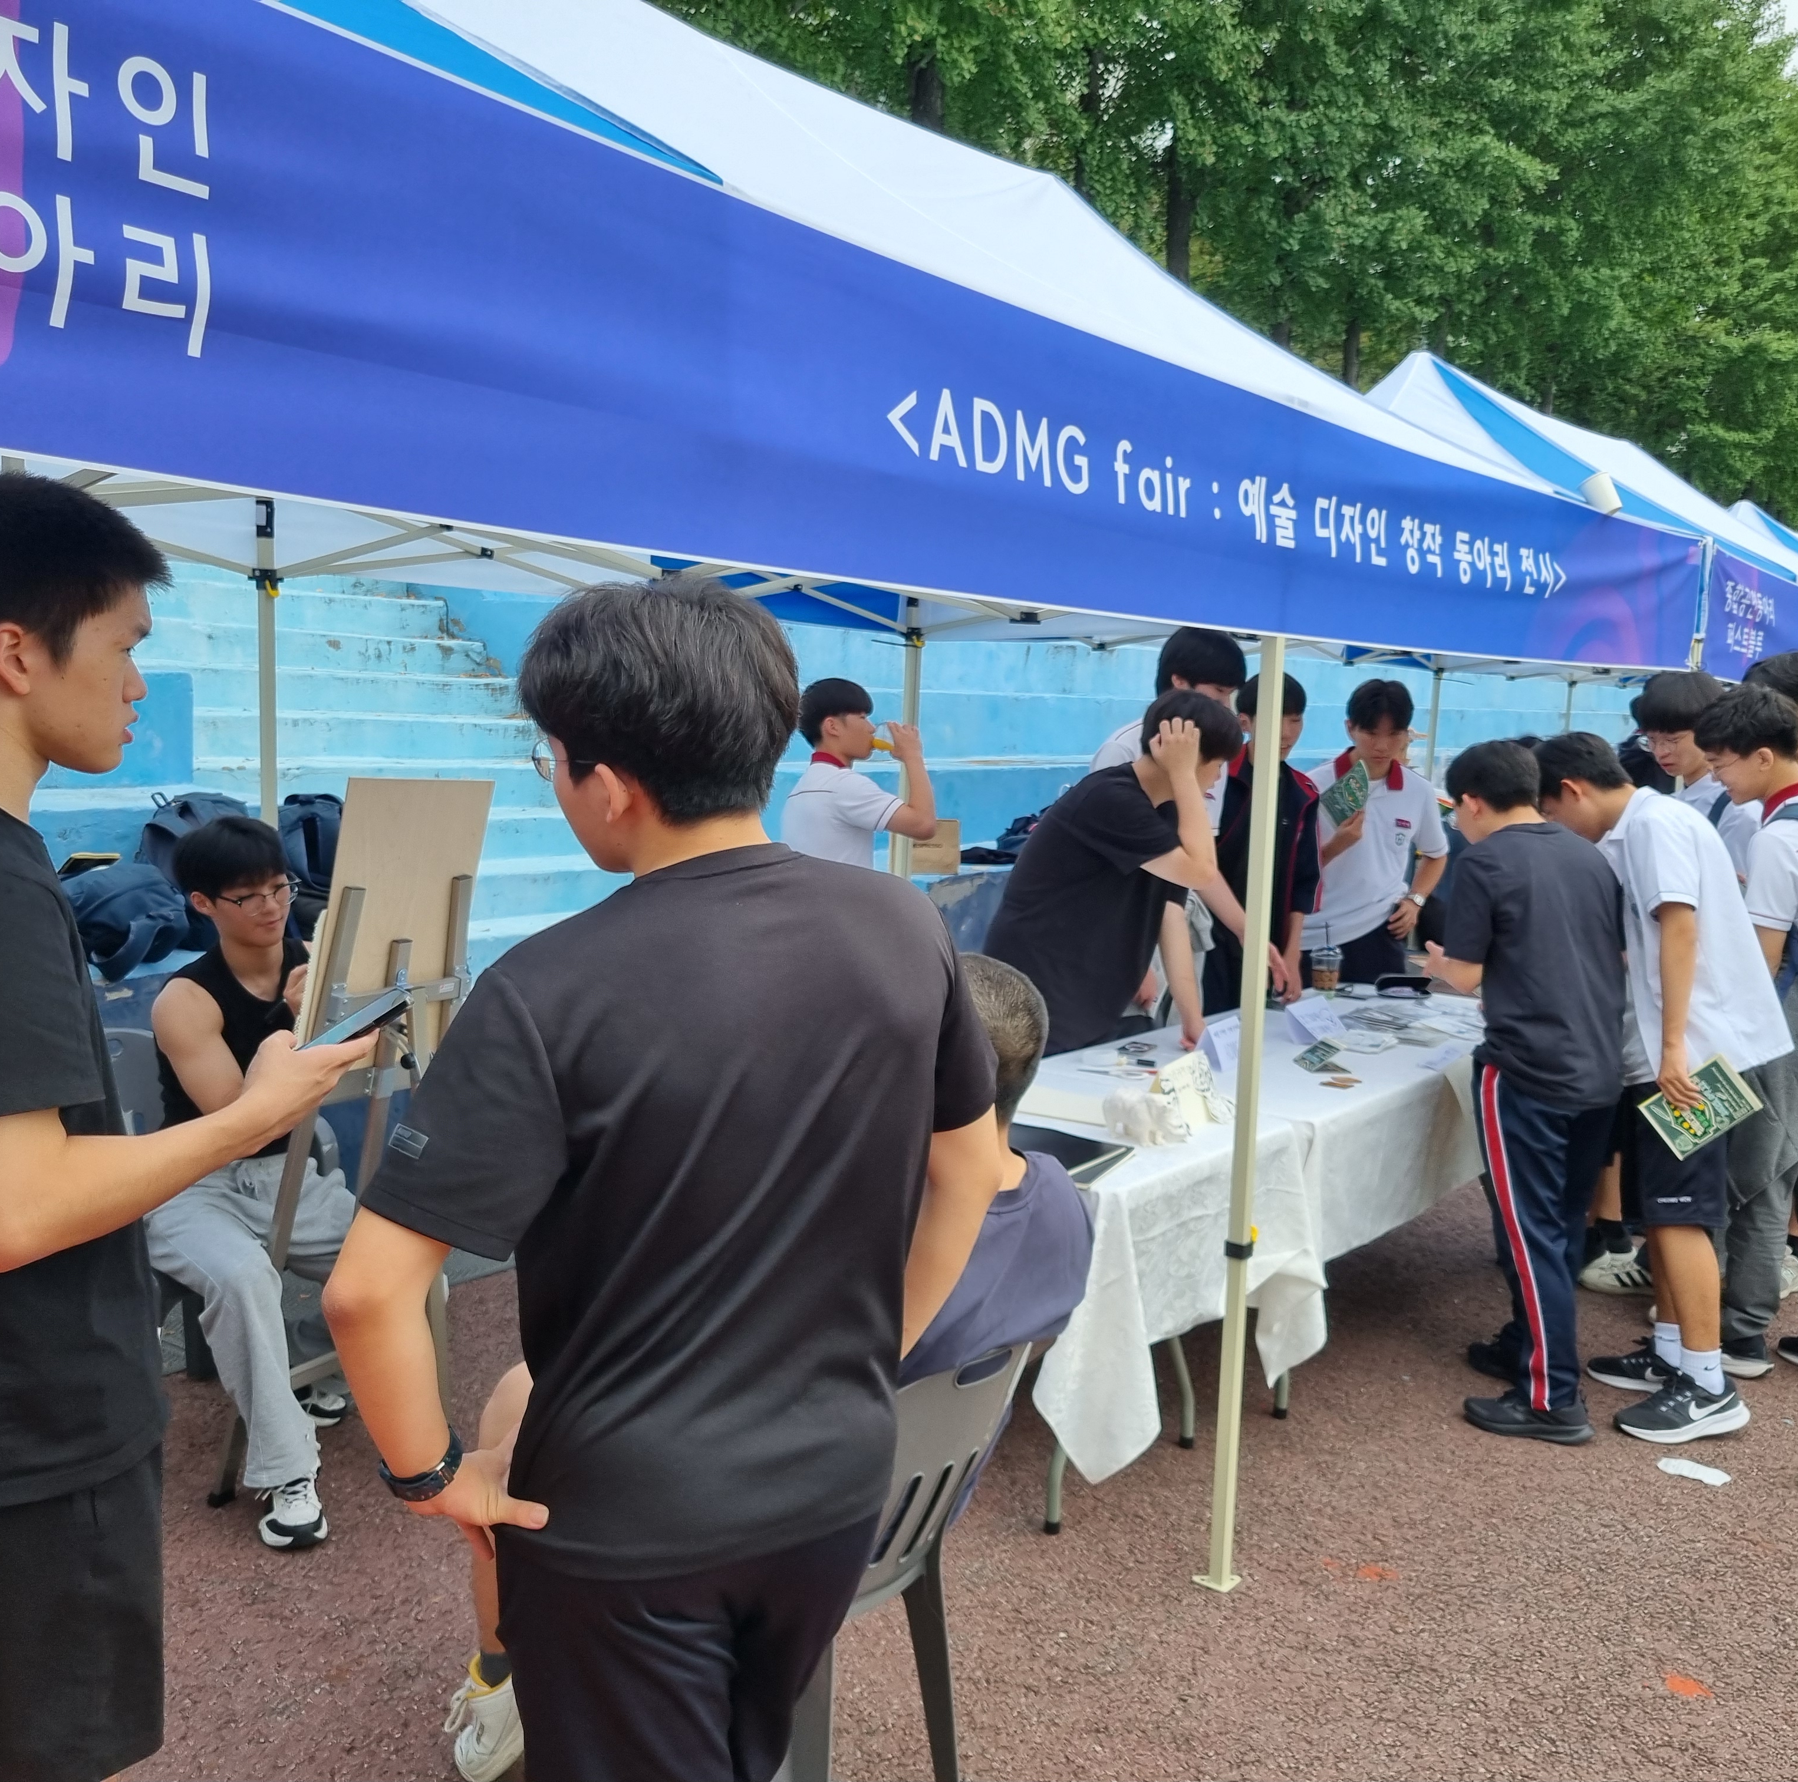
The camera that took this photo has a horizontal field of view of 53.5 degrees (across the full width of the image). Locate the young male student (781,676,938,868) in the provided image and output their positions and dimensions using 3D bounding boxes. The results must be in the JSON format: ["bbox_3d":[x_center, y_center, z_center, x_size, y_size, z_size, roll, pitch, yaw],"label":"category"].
[{"bbox_3d":[-0.138,0.154,5.408,0.450,1.610,0.460,1,7,-12],"label":"young male student"}]

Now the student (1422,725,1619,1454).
[{"bbox_3d":[1.402,0.413,3.983,0.430,1.530,0.450,6,7,29],"label":"student"}]

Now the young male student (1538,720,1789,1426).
[{"bbox_3d":[1.803,0.432,4.200,0.580,1.600,0.460,4,7,14],"label":"young male student"}]

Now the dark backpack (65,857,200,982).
[{"bbox_3d":[-2.208,0.061,4.915,0.320,0.280,0.420,7,8,36],"label":"dark backpack"}]

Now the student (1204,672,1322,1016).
[{"bbox_3d":[1.137,0.163,5.789,0.420,1.730,0.480,8,9,42],"label":"student"}]

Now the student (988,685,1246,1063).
[{"bbox_3d":[0.498,0.319,4.259,0.700,1.590,0.500,6,8,29],"label":"student"}]

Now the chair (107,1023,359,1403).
[{"bbox_3d":[-1.426,0.717,3.654,0.530,0.800,0.550,-4,9,-41],"label":"chair"}]

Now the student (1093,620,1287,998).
[{"bbox_3d":[0.814,0.152,5.253,0.550,1.850,0.520,4,7,20],"label":"student"}]

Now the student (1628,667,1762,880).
[{"bbox_3d":[2.223,0.260,5.128,0.400,1.760,0.460,1,7,-12],"label":"student"}]

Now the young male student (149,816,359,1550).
[{"bbox_3d":[-1.323,0.519,3.771,0.600,1.310,0.900,-4,9,-41],"label":"young male student"}]

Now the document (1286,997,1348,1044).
[{"bbox_3d":[1.072,0.320,4.580,0.115,0.095,0.210,7,8,36],"label":"document"}]

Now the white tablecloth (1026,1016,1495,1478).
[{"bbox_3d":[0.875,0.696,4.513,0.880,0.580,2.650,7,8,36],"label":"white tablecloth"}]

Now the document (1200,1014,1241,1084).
[{"bbox_3d":[0.772,0.355,4.185,0.115,0.095,0.210,7,8,36],"label":"document"}]

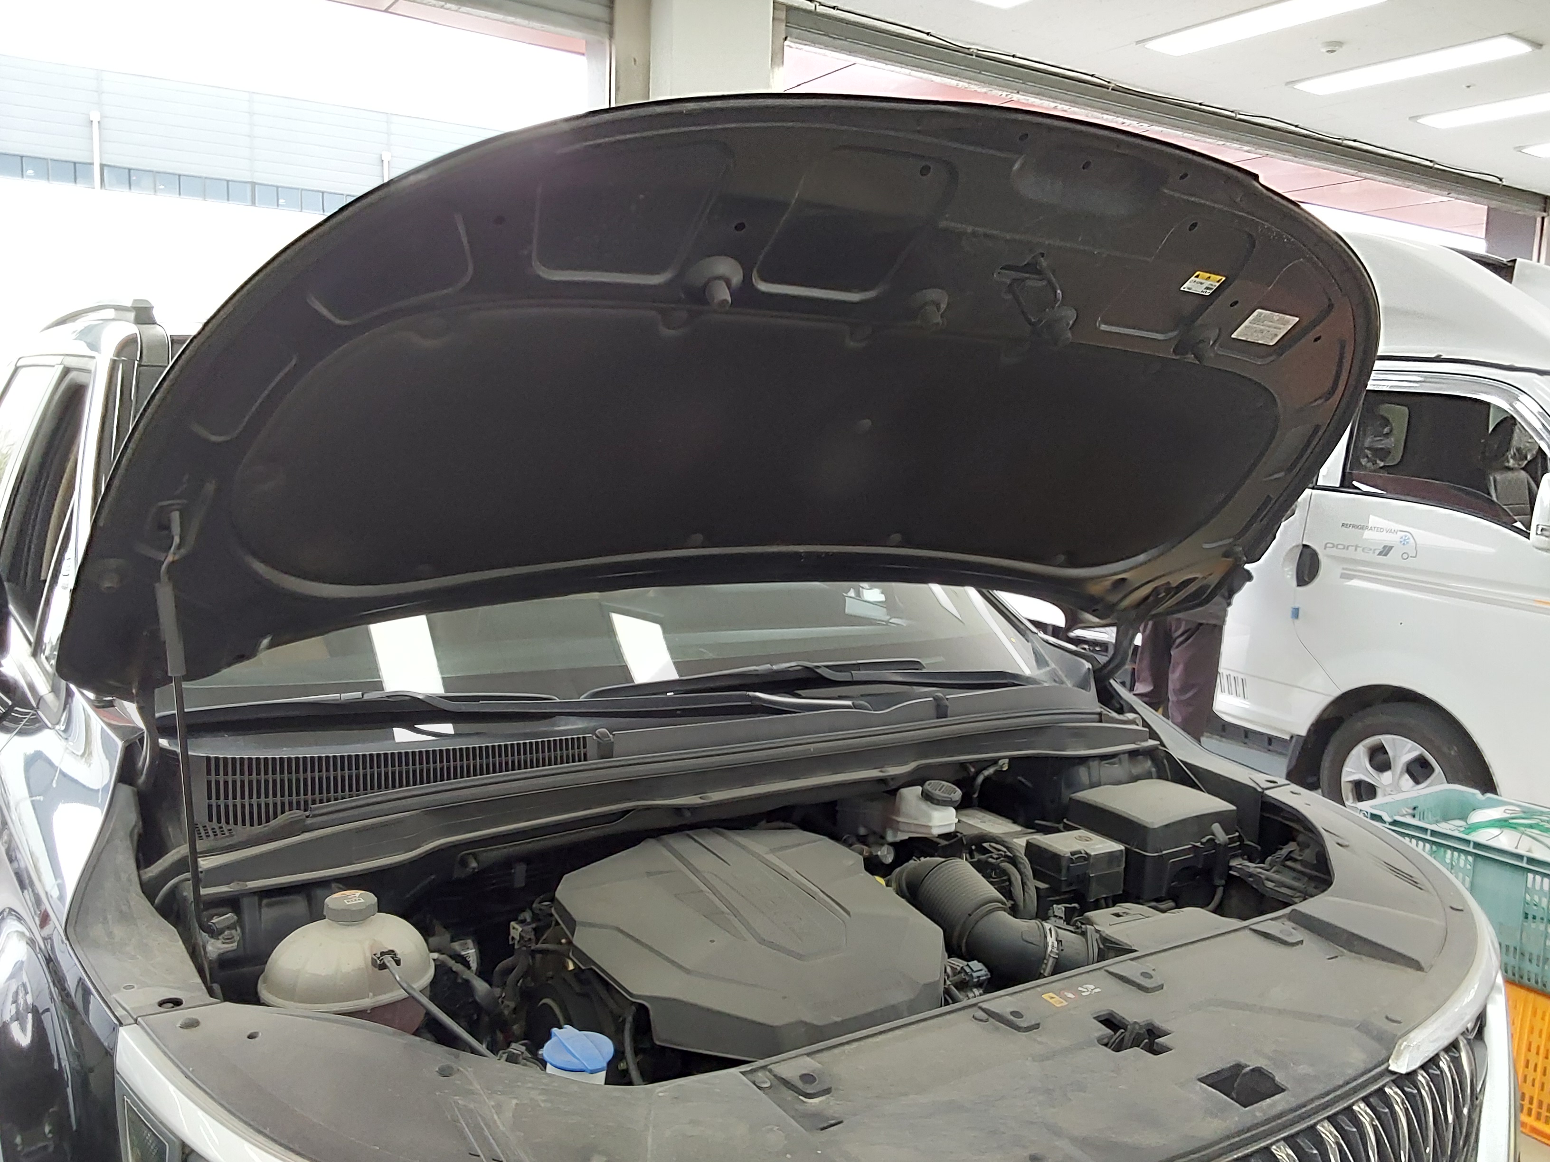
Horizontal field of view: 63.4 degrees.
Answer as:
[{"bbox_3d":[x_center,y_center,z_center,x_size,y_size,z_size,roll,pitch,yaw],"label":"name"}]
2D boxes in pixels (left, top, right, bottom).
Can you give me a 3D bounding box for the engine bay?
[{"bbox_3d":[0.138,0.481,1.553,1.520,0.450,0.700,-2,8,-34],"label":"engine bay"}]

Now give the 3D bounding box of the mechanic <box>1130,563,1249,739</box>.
[{"bbox_3d":[1.665,0.185,5.081,0.360,1.710,0.500,-2,8,-34],"label":"mechanic"}]

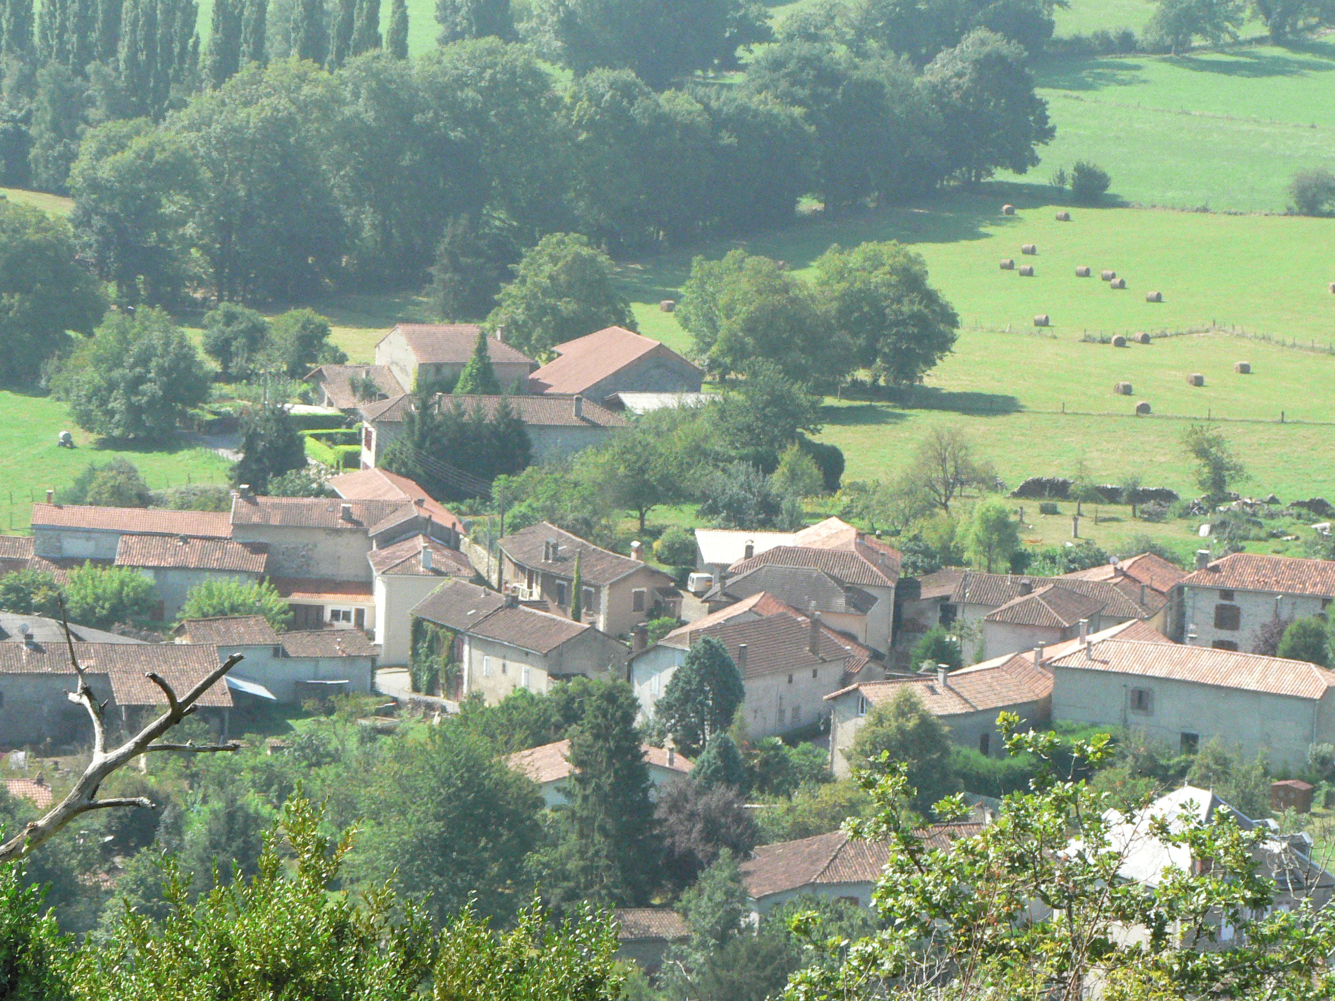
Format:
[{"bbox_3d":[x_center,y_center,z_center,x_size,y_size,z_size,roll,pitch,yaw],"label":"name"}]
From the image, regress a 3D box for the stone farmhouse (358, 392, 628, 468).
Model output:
[{"bbox_3d":[-16.990,-6.920,702.810,25.000,7.900,9.200,1,8,-10],"label":"stone farmhouse"}]

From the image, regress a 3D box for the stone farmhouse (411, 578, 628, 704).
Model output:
[{"bbox_3d":[-11.780,12.360,580.040,7.800,8.300,22.800,-2,9,-28],"label":"stone farmhouse"}]

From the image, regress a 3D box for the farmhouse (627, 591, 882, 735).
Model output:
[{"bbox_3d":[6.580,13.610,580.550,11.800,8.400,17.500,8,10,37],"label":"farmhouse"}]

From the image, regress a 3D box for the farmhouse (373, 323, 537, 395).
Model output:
[{"bbox_3d":[-21.790,-14.000,748.060,12.300,7.800,12.800,-1,8,-18],"label":"farmhouse"}]

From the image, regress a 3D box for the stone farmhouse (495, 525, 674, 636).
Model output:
[{"bbox_3d":[-6.630,7.000,627.260,8.200,6.500,21.000,-2,9,-28],"label":"stone farmhouse"}]

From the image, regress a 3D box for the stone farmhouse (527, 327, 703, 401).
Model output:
[{"bbox_3d":[-4.680,-13.260,746.700,12.600,7.600,14.500,-1,8,-20],"label":"stone farmhouse"}]

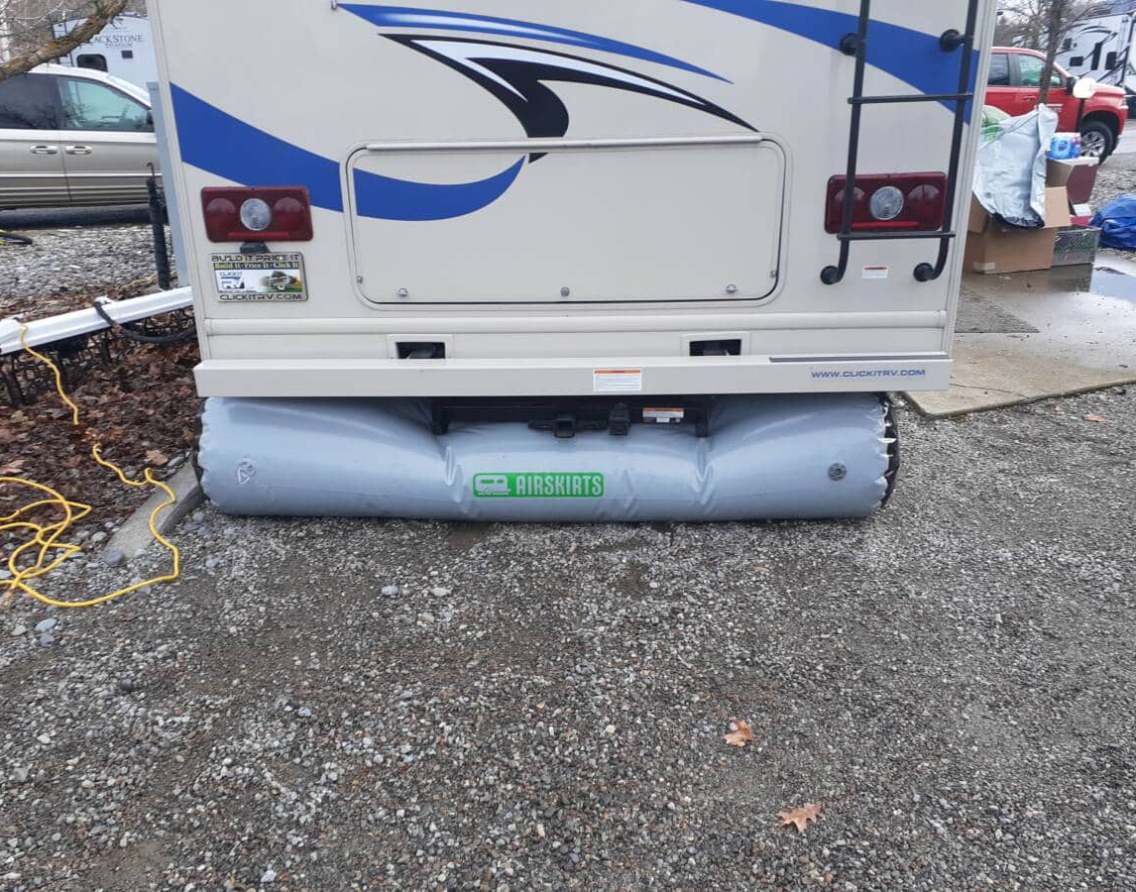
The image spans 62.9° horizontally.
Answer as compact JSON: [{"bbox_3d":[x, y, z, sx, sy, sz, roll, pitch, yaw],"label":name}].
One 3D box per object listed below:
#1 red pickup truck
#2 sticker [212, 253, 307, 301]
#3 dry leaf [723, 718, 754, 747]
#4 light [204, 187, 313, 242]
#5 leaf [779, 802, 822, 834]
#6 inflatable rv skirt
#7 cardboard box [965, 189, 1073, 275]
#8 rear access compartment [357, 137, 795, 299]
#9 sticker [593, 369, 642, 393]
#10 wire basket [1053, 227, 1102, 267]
[{"bbox_3d":[6.467,-5.660,15.844,5.880,1.920,2.060,-6,20,-12],"label":"red pickup truck"},{"bbox_3d":[-1.026,-0.560,3.086,0.312,0.160,0.010,0,20,3],"label":"sticker"},{"bbox_3d":[0.407,0.691,2.226,0.075,0.030,0.090,0,20,3],"label":"dry leaf"},{"bbox_3d":[-0.992,-0.746,2.991,0.345,0.175,0.055,0,20,3],"label":"light"},{"bbox_3d":[0.494,0.785,1.972,0.095,0.025,0.085,0,20,3],"label":"leaf"},{"bbox_3d":[-0.080,0.015,3.414,2.470,0.520,0.500,0,20,3],"label":"inflatable rv skirt"},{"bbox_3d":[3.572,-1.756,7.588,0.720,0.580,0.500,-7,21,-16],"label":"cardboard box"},{"bbox_3d":[-0.011,-0.715,2.978,1.370,0.525,0.050,0,20,3],"label":"rear access compartment"},{"bbox_3d":[0.163,-0.214,3.044,0.158,0.075,0.005,0,20,3],"label":"sticker"},{"bbox_3d":[4.112,-1.675,7.759,0.440,0.290,0.320,-7,21,-16],"label":"wire basket"}]

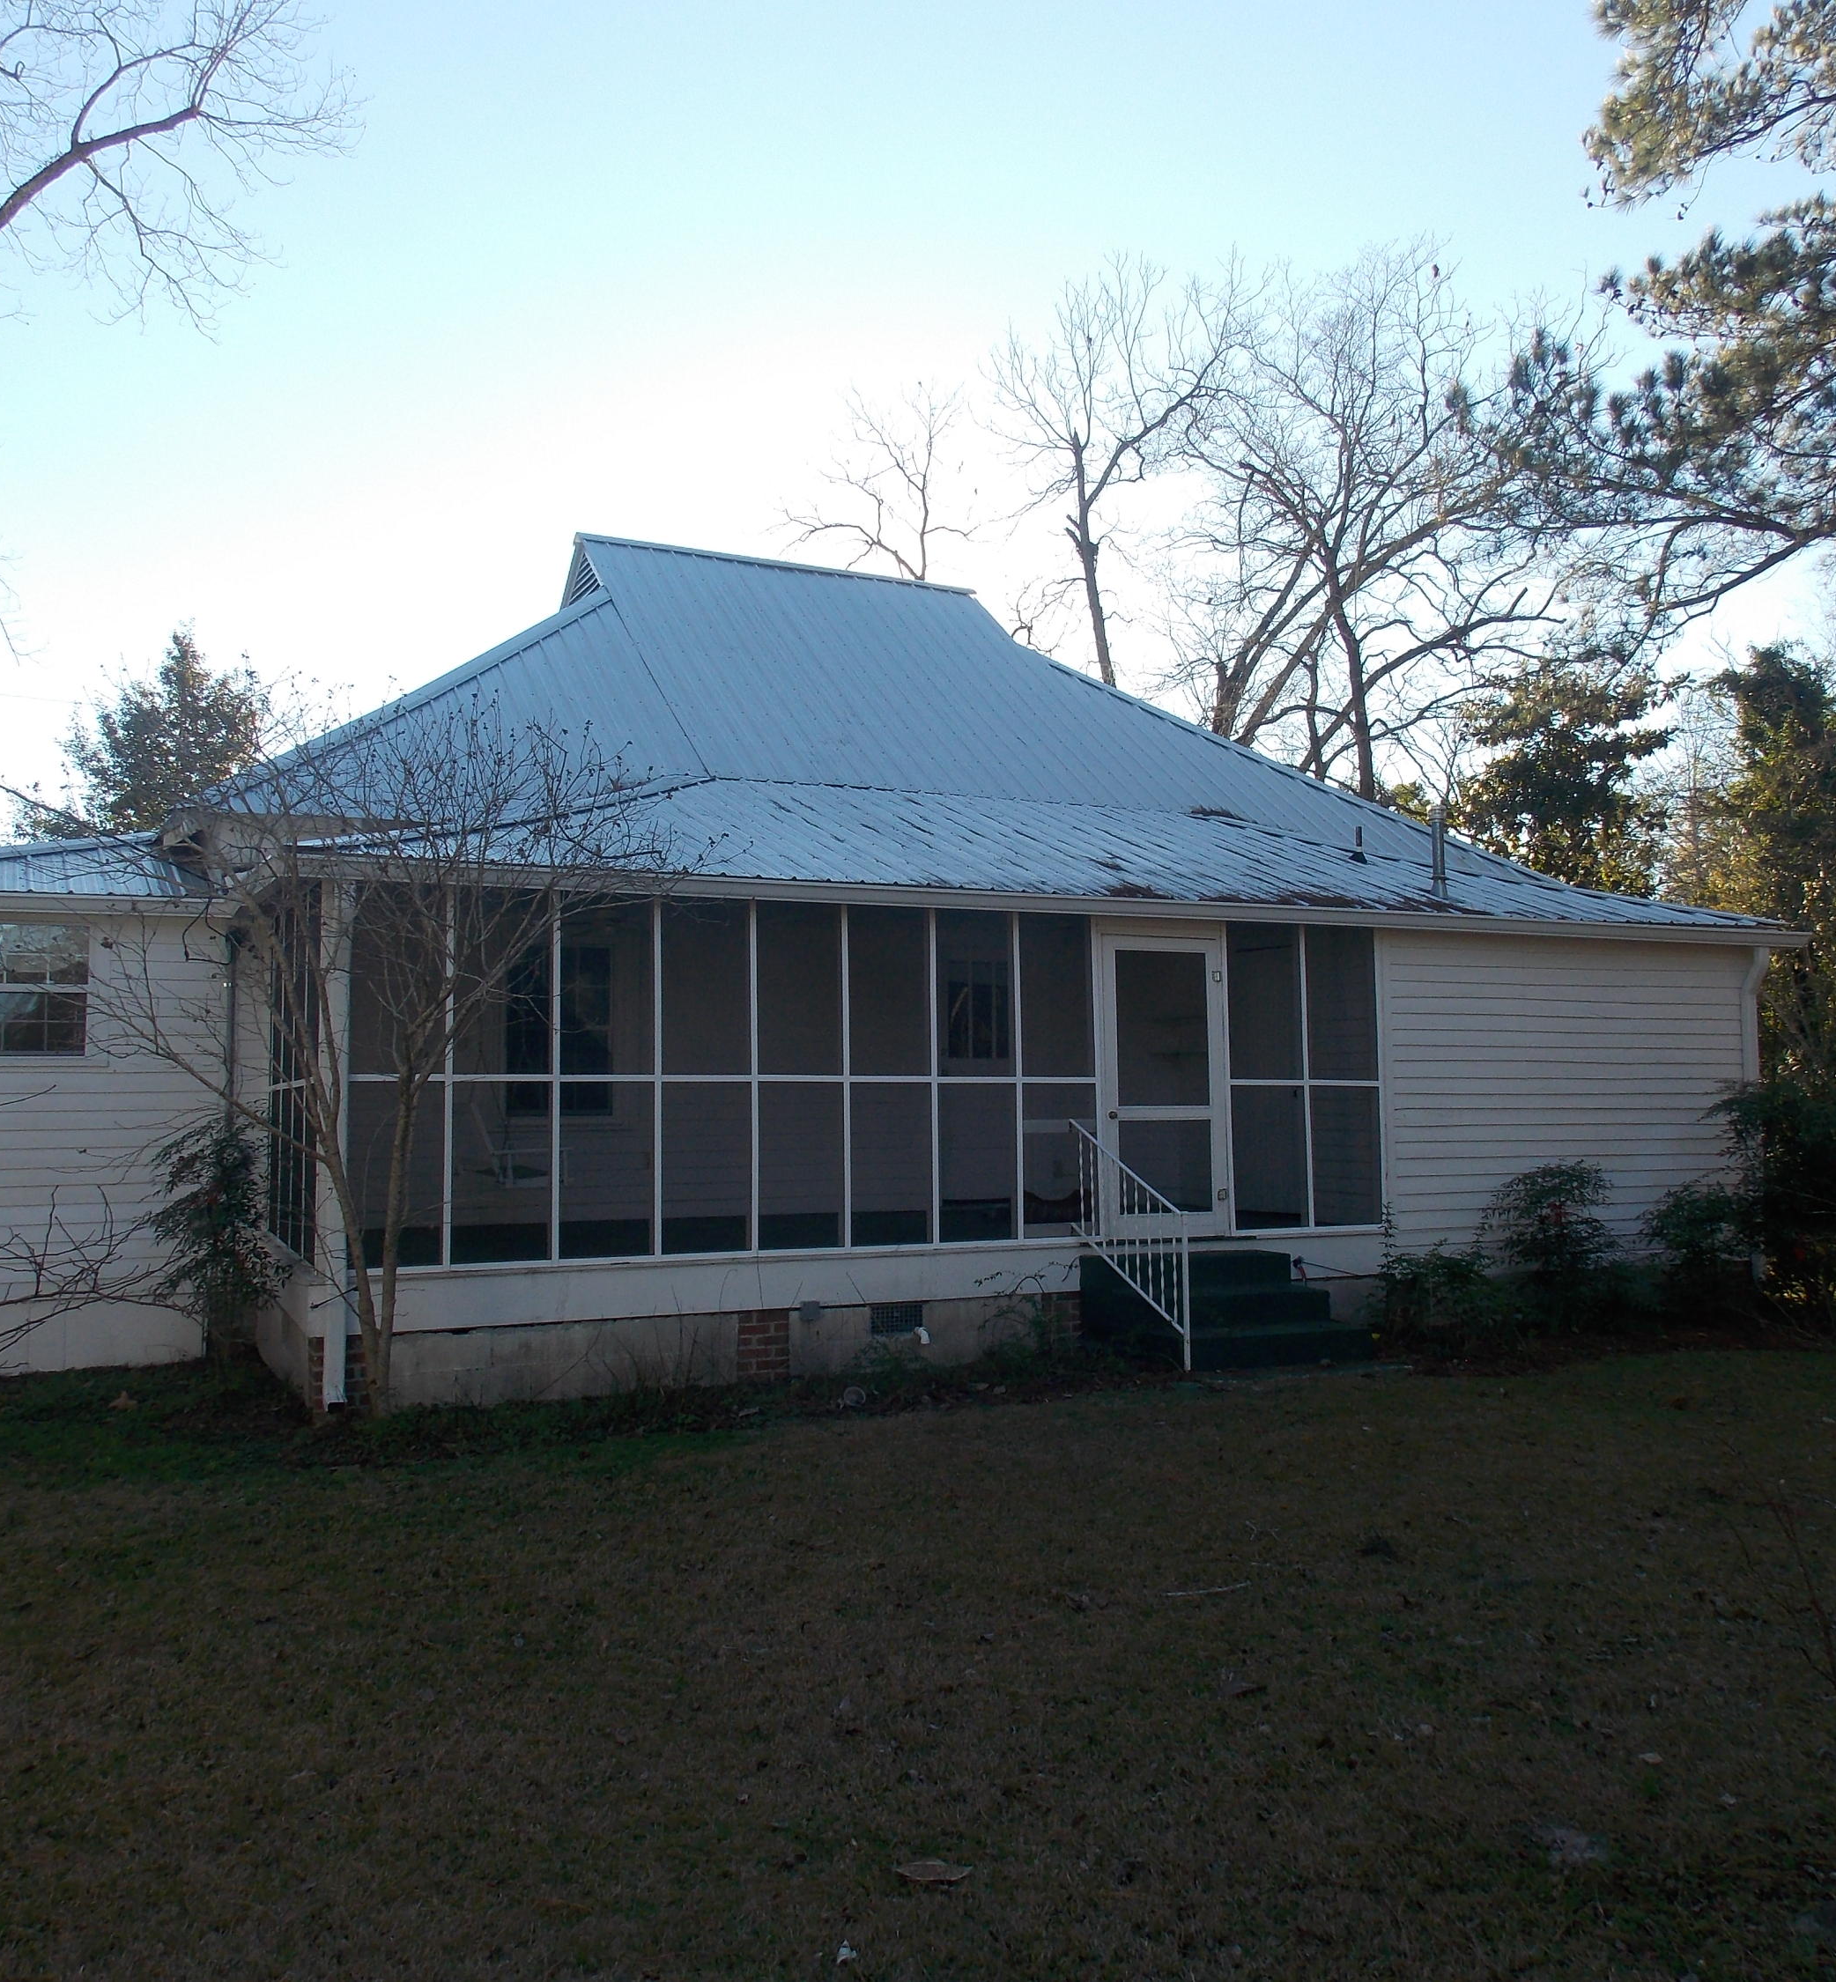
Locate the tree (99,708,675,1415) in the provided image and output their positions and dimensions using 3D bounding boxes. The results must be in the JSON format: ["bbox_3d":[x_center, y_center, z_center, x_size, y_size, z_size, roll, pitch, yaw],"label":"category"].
[{"bbox_3d":[-2.744,0.414,9.467,2.960,3.789,2.500,-1,-4,0],"label":"tree"}]

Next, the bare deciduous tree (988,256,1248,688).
[{"bbox_3d":[3.809,-5.193,35.533,5.127,18.643,5.500,-1,-4,0],"label":"bare deciduous tree"}]

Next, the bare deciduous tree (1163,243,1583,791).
[{"bbox_3d":[8.698,-5.303,35.540,7.887,18.766,8.000,-1,-4,0],"label":"bare deciduous tree"}]

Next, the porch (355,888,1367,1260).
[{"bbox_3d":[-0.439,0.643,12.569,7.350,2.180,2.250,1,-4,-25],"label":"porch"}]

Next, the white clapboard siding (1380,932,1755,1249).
[{"bbox_3d":[4.990,0.819,14.000,3.700,2.420,0.200,1,-4,-25],"label":"white clapboard siding"}]

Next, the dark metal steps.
[{"bbox_3d":[1.946,2.042,11.705,1.370,0.640,1.250,1,-4,-25],"label":"dark metal steps"}]

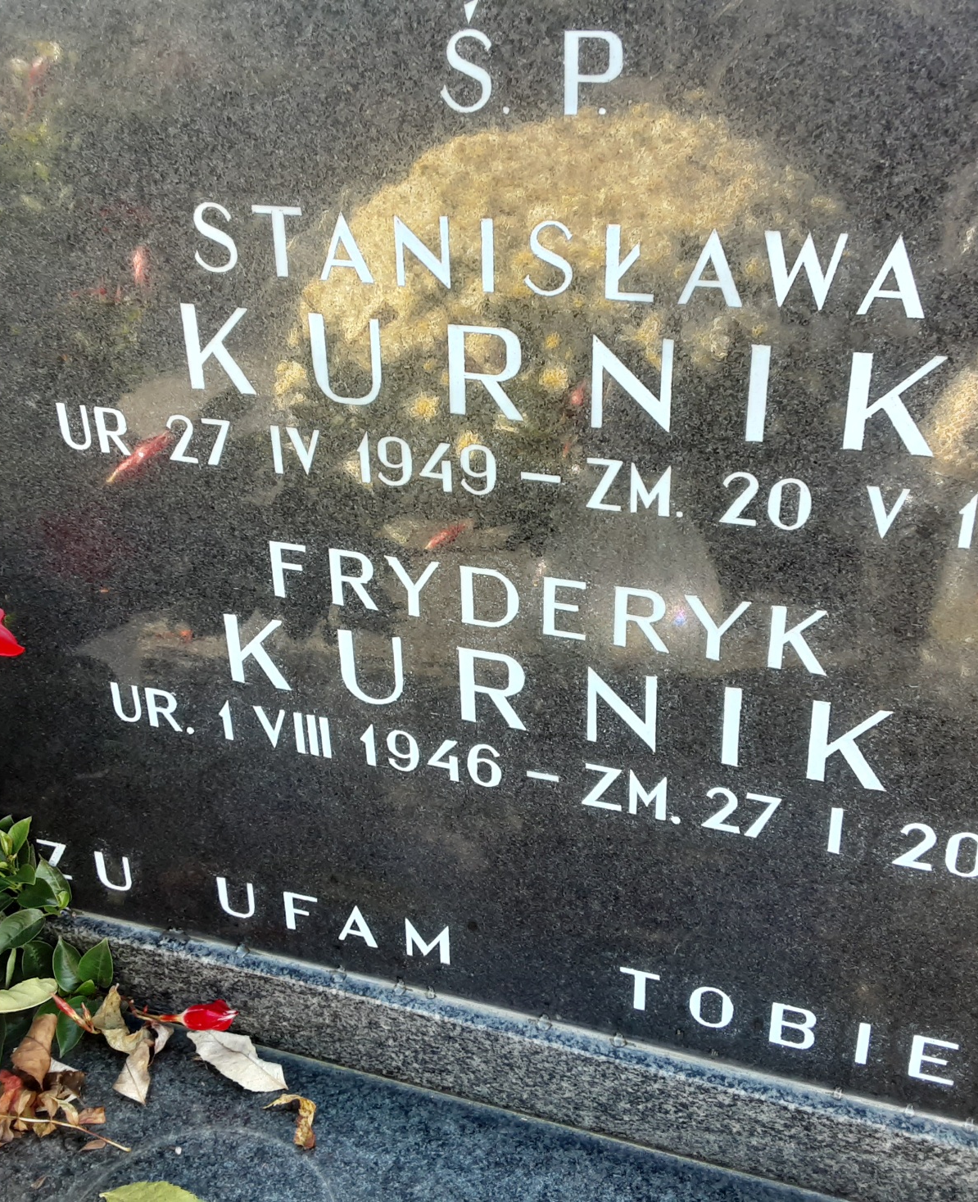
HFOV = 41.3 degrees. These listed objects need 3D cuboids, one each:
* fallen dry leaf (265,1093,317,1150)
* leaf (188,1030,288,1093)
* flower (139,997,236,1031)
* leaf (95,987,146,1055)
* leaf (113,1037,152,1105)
[{"bbox_3d":[-0.117,0.309,0.774,0.041,0.011,0.022,23,41,36],"label":"fallen dry leaf"},{"bbox_3d":[-0.154,0.288,0.812,0.078,0.010,0.028,16,37,28],"label":"leaf"},{"bbox_3d":[-0.192,0.267,0.828,0.066,0.020,0.020,-5,30,22],"label":"flower"},{"bbox_3d":[-0.235,0.271,0.832,0.024,0.027,0.042,-28,40,-33],"label":"leaf"},{"bbox_3d":[-0.219,0.292,0.809,0.023,0.015,0.037,-6,32,-3],"label":"leaf"}]

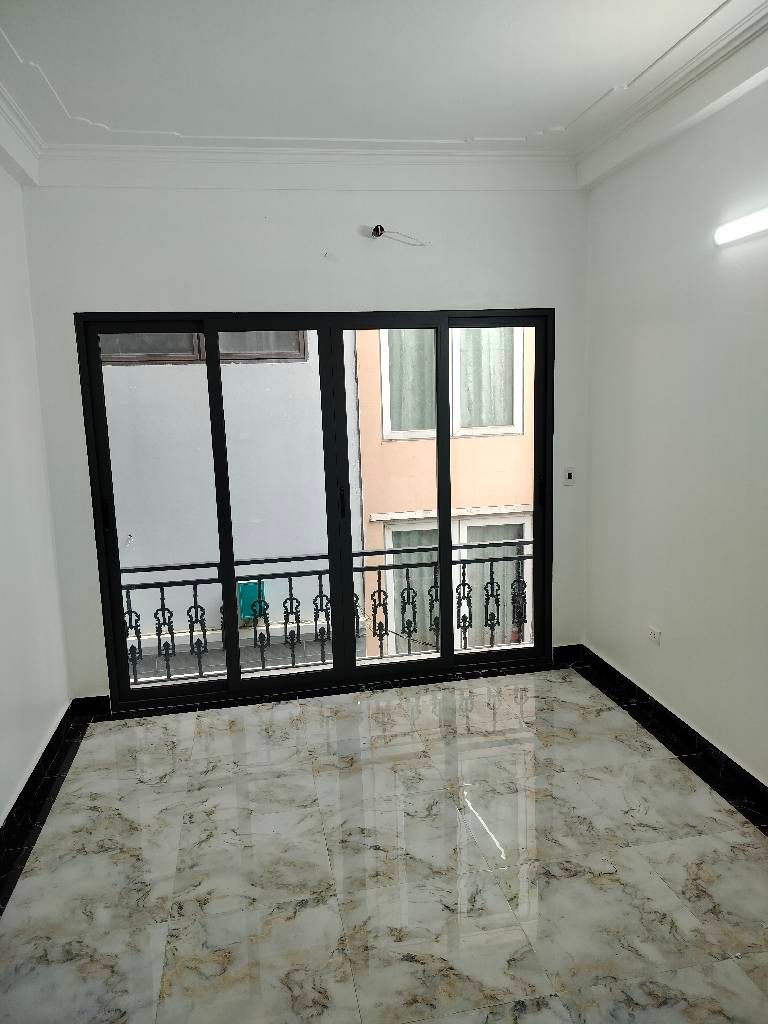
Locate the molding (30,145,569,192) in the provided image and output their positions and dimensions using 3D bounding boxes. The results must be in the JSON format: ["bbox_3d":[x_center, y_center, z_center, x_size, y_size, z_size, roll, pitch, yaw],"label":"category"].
[{"bbox_3d":[-0.335,-1.956,4.035,3.080,0.200,0.085,-4,9,-10],"label":"molding"}]

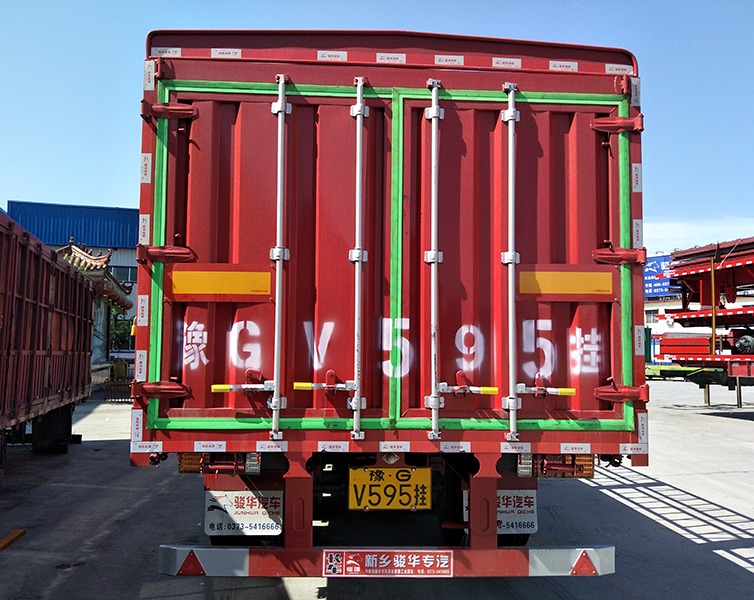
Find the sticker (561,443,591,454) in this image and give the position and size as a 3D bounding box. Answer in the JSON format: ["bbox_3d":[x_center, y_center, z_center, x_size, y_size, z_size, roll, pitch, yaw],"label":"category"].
[{"bbox_3d":[0.989,0.736,2.762,0.150,0.050,0.010,1,-3,-3],"label":"sticker"}]

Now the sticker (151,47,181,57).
[{"bbox_3d":[-1.057,-1.243,2.786,0.150,0.052,0.010,1,-3,-2],"label":"sticker"}]

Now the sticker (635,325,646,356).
[{"bbox_3d":[1.338,0.207,2.818,0.050,0.150,0.006,1,-3,-3],"label":"sticker"}]

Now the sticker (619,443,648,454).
[{"bbox_3d":[1.283,0.743,2.765,0.145,0.050,0.006,1,-3,-3],"label":"sticker"}]

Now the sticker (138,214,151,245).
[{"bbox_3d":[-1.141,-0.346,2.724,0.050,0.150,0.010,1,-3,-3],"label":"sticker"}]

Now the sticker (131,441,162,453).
[{"bbox_3d":[-1.109,0.709,2.674,0.150,0.052,0.010,1,-3,-2],"label":"sticker"}]

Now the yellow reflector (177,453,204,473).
[{"bbox_3d":[-0.934,0.821,2.801,0.135,0.110,0.050,1,-3,-2],"label":"yellow reflector"}]

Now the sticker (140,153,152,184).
[{"bbox_3d":[-1.139,-0.650,2.745,0.050,0.150,0.006,1,-3,-3],"label":"sticker"}]

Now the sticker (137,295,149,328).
[{"bbox_3d":[-1.141,0.053,2.710,0.053,0.150,0.010,1,-3,-2],"label":"sticker"}]

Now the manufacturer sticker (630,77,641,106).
[{"bbox_3d":[1.341,-1.079,2.877,0.050,0.150,0.010,1,-3,-3],"label":"manufacturer sticker"}]

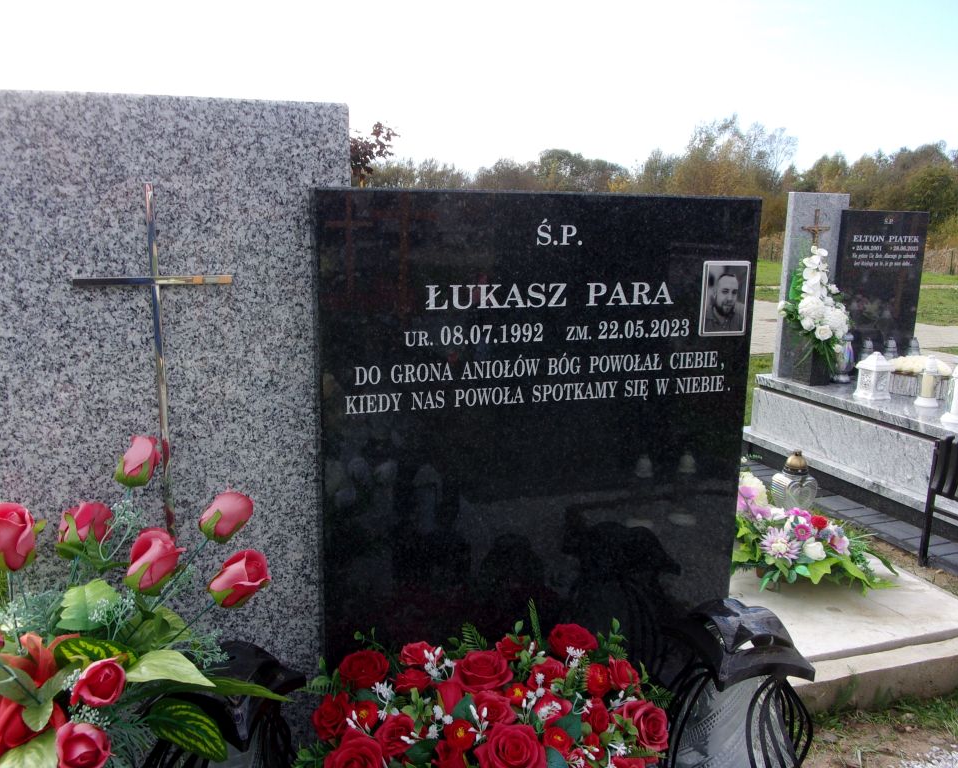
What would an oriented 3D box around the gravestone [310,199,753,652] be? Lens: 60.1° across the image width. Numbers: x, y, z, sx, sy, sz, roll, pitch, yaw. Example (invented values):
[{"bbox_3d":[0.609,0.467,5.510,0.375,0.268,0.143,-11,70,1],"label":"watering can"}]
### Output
[{"bbox_3d":[0.100,0.158,1.317,0.700,0.895,0.070,-3,12,-19],"label":"gravestone"}]

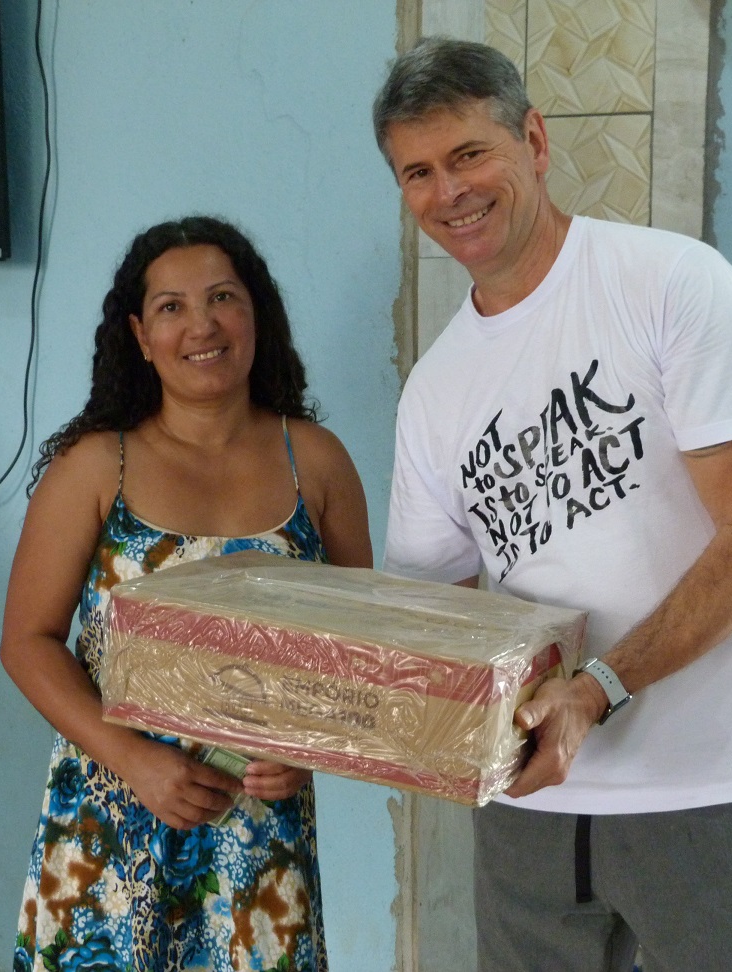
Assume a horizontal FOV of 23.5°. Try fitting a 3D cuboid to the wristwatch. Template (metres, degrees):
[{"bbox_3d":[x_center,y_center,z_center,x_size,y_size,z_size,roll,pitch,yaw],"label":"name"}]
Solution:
[{"bbox_3d":[0.255,0.216,1.870,0.037,0.057,0.063,-35,-6,-24],"label":"wristwatch"}]

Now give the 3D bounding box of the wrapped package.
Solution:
[{"bbox_3d":[-0.018,0.197,1.933,0.437,0.142,0.295,9,10,24],"label":"wrapped package"}]

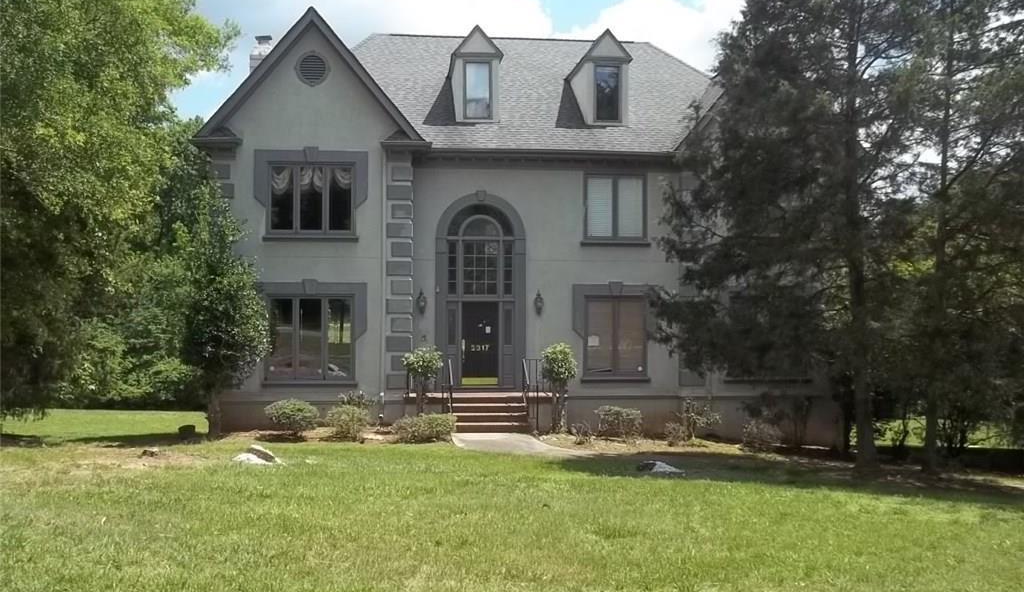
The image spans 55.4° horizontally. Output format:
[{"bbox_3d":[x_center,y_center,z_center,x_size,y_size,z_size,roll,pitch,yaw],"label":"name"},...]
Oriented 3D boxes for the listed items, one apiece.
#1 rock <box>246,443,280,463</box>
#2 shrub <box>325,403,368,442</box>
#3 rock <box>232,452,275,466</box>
[{"bbox_3d":[-4.183,2.671,16.500,0.530,0.260,0.400,0,0,-5],"label":"rock"},{"bbox_3d":[-3.594,2.780,21.200,0.920,0.780,0.880,0,0,-5],"label":"shrub"},{"bbox_3d":[-4.316,2.738,16.300,0.640,0.200,0.460,0,0,-5],"label":"rock"}]

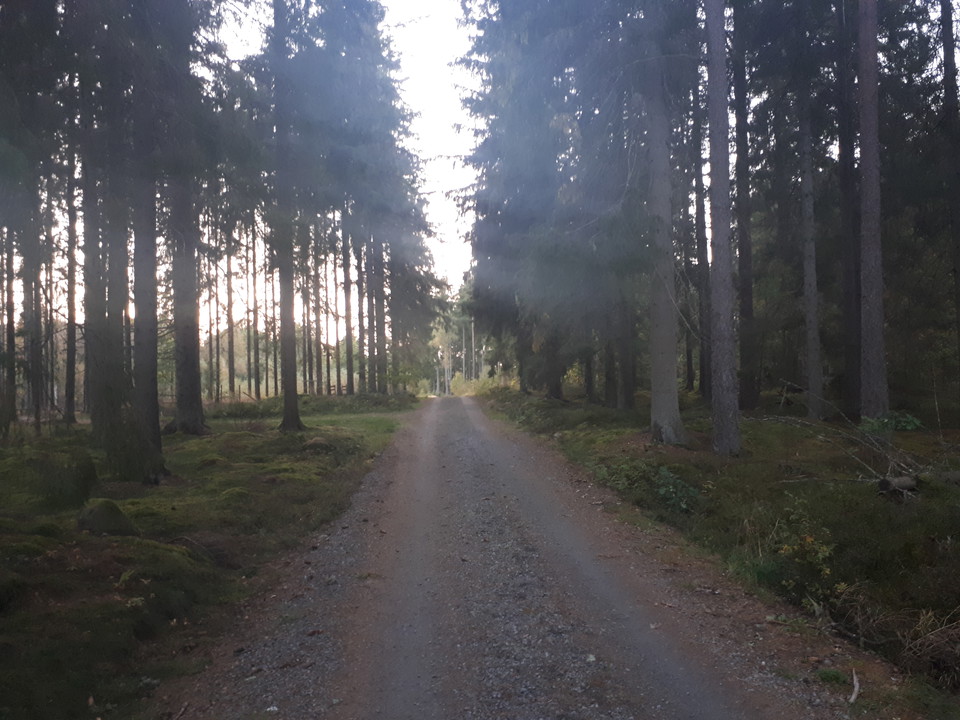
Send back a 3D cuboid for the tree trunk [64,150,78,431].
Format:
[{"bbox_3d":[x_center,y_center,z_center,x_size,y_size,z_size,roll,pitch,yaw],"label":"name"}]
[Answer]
[{"bbox_3d":[-14.294,-2.537,26.069,0.347,9.556,0.347,-1,-1,0],"label":"tree trunk"}]

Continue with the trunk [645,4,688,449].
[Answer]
[{"bbox_3d":[3.375,-2.495,14.059,0.561,8.116,0.561,-1,-1,0],"label":"trunk"}]

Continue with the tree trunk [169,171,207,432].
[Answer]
[{"bbox_3d":[-7.642,-1.444,19.549,0.781,6.719,0.781,-1,-1,0],"label":"tree trunk"}]

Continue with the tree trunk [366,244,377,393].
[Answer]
[{"bbox_3d":[-6.242,-2.393,43.062,0.431,8.521,0.431,-1,-1,0],"label":"tree trunk"}]

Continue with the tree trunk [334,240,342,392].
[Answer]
[{"bbox_3d":[-8.522,-2.625,45.068,0.331,9.401,0.331,-1,-1,0],"label":"tree trunk"}]

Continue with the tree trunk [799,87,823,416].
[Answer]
[{"bbox_3d":[8.259,-2.656,18.759,0.350,8.237,0.350,-1,-1,0],"label":"tree trunk"}]

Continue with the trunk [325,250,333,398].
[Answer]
[{"bbox_3d":[-9.363,-2.190,46.062,0.295,8.621,0.295,-1,-1,0],"label":"trunk"}]

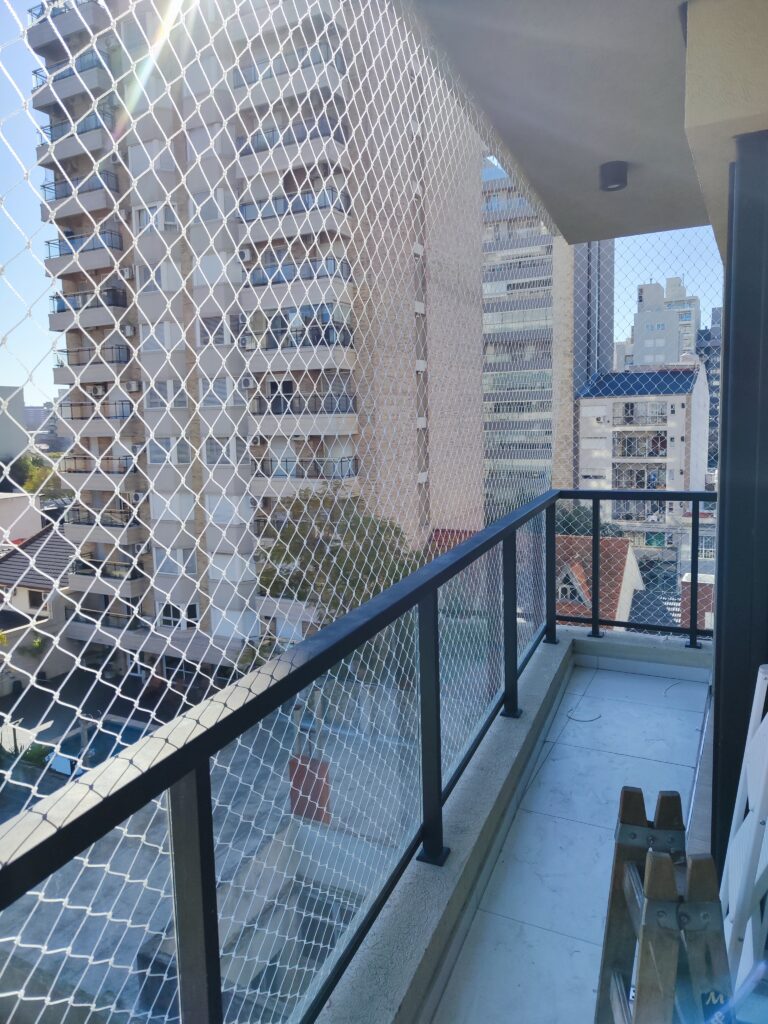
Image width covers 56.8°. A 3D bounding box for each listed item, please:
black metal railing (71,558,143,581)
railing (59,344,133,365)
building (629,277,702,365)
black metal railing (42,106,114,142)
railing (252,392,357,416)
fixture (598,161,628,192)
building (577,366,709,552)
[{"bbox_3d":[-15.055,3.050,38.729,4.400,0.880,0.880,2,8,26],"label":"black metal railing"},{"bbox_3d":[-15.294,-8.067,37.389,4.350,0.880,0.880,2,8,26],"label":"railing"},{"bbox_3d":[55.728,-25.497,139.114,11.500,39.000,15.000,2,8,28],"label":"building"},{"bbox_3d":[-15.556,-19.185,36.060,4.350,0.880,0.880,2,8,26],"label":"black metal railing"},{"bbox_3d":[-3.709,-4.907,32.267,4.850,0.880,1.150,2,8,26],"label":"railing"},{"bbox_3d":[0.962,-1.401,2.969,0.108,0.090,0.108,2,8,27],"label":"fixture"},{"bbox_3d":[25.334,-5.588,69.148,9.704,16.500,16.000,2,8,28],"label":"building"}]

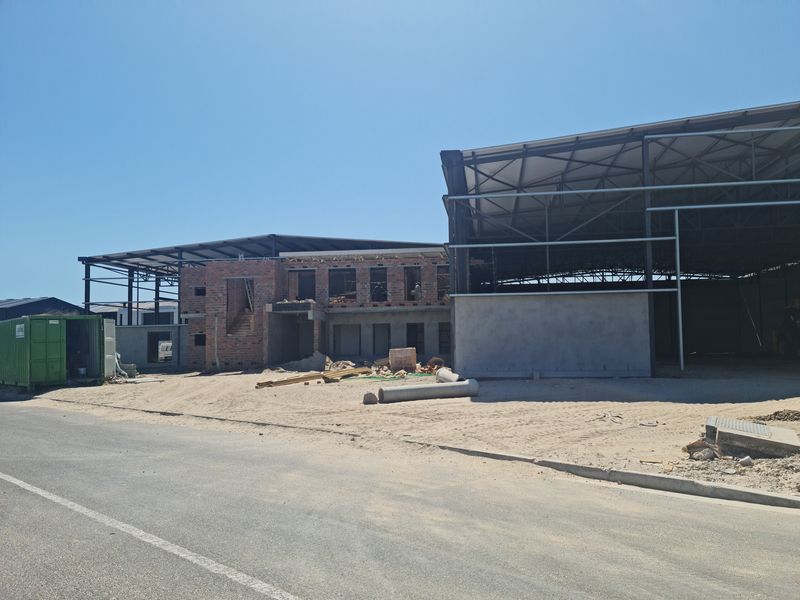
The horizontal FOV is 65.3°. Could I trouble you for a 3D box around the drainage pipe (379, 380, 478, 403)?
[{"bbox_3d":[0.685,2.005,13.757,2.420,0.360,0.360,0,-4,-28],"label":"drainage pipe"}]

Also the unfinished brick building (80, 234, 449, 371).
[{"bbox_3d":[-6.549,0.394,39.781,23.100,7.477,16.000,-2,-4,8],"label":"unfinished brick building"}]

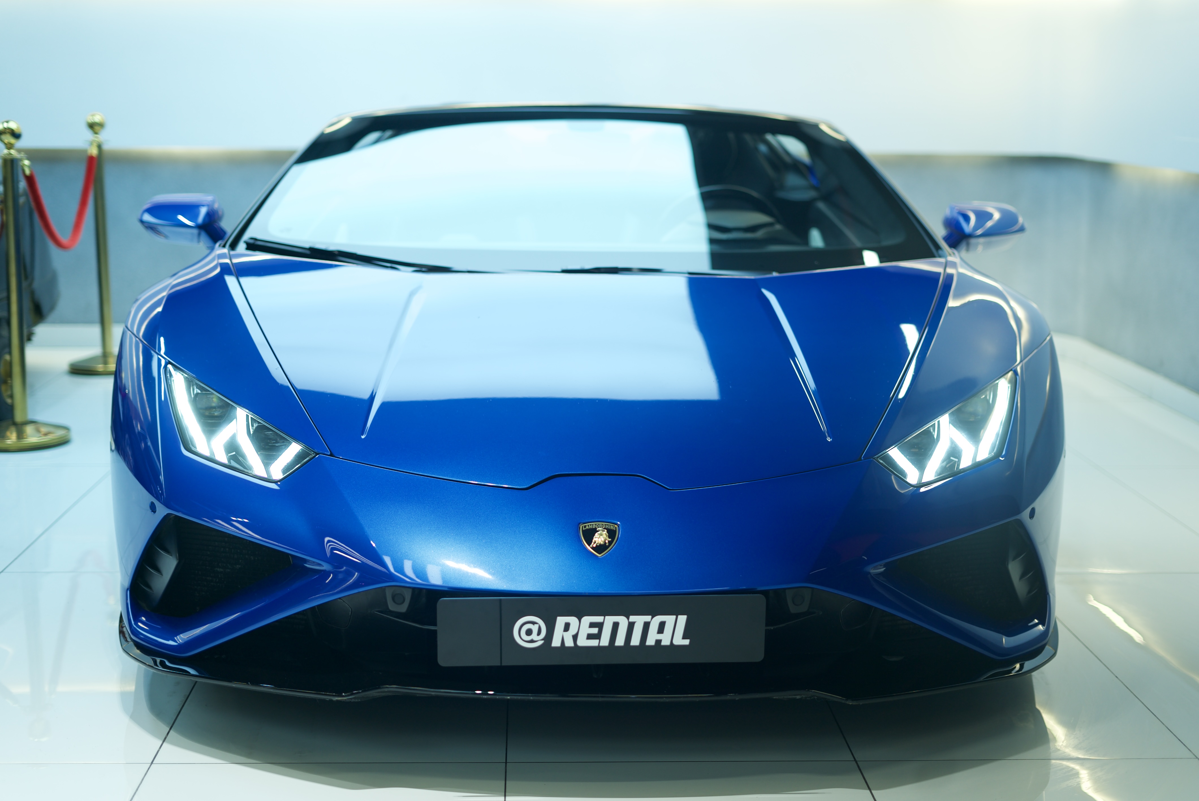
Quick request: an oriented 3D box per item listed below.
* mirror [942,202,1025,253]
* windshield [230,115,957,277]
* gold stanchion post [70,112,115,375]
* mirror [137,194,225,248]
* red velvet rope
[{"bbox_3d":[0.974,-0.440,4.220,0.215,0.125,0.155,0,11,-2],"label":"mirror"},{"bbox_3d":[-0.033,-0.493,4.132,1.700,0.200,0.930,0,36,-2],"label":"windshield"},{"bbox_3d":[-1.998,-0.636,6.690,0.320,1.030,0.320,1,11,0],"label":"gold stanchion post"},{"bbox_3d":[-1.038,-0.449,4.150,0.220,0.125,0.155,0,11,-2],"label":"mirror"},{"bbox_3d":[-1.907,-0.719,5.949,0.050,0.365,1.363,-1,11,-8],"label":"red velvet rope"}]

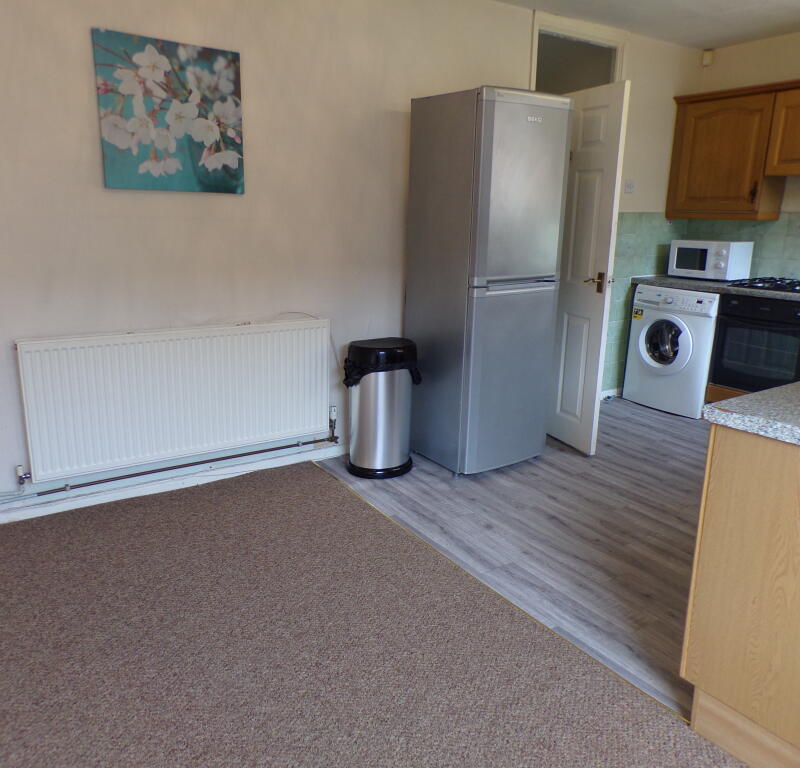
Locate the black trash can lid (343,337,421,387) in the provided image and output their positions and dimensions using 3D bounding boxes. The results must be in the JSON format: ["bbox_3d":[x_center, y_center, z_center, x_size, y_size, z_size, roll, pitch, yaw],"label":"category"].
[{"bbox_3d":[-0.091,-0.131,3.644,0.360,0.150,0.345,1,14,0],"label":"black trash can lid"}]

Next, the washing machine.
[{"bbox_3d":[2.055,-0.259,5.061,0.550,0.853,0.600,-9,17,-36],"label":"washing machine"}]

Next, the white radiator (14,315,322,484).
[{"bbox_3d":[-0.971,0.037,3.340,1.420,0.596,0.085,-8,17,-35],"label":"white radiator"}]

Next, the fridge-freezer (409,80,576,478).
[{"bbox_3d":[0.425,-0.511,3.779,0.567,1.878,0.570,-8,17,-34],"label":"fridge-freezer"}]

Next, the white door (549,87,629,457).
[{"bbox_3d":[0.964,-0.643,4.125,0.045,1.974,0.771,-5,15,-23],"label":"white door"}]

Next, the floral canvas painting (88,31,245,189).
[{"bbox_3d":[-0.978,-1.146,3.065,0.615,0.610,0.030,-8,17,-35],"label":"floral canvas painting"}]

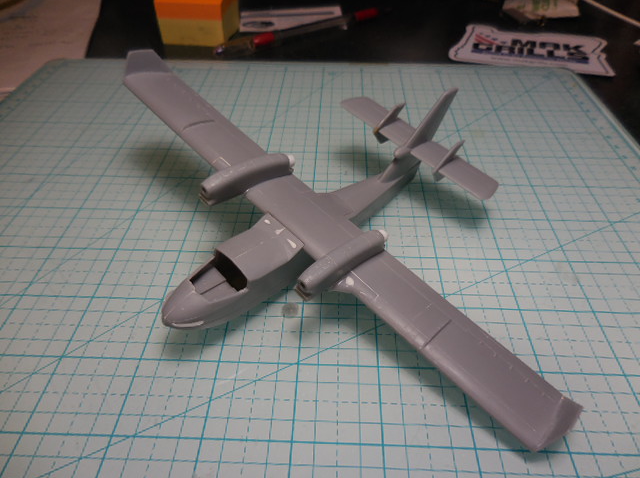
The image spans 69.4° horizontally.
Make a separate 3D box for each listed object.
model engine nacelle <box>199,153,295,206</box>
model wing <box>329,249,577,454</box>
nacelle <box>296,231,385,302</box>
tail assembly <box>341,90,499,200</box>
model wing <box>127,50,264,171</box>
[{"bbox_3d":[-0.024,-0.023,0.168,0.010,0.011,0.044,41,46,20],"label":"model engine nacelle"},{"bbox_3d":[0.043,0.029,0.141,0.072,0.012,0.025,41,46,20],"label":"model wing"},{"bbox_3d":[0.009,0.006,0.152,0.010,0.011,0.044,41,46,20],"label":"nacelle"},{"bbox_3d":[0.044,-0.047,0.197,0.077,0.032,0.030,41,46,20],"label":"tail assembly"},{"bbox_3d":[-0.048,-0.052,0.185,0.072,0.012,0.025,41,46,20],"label":"model wing"}]

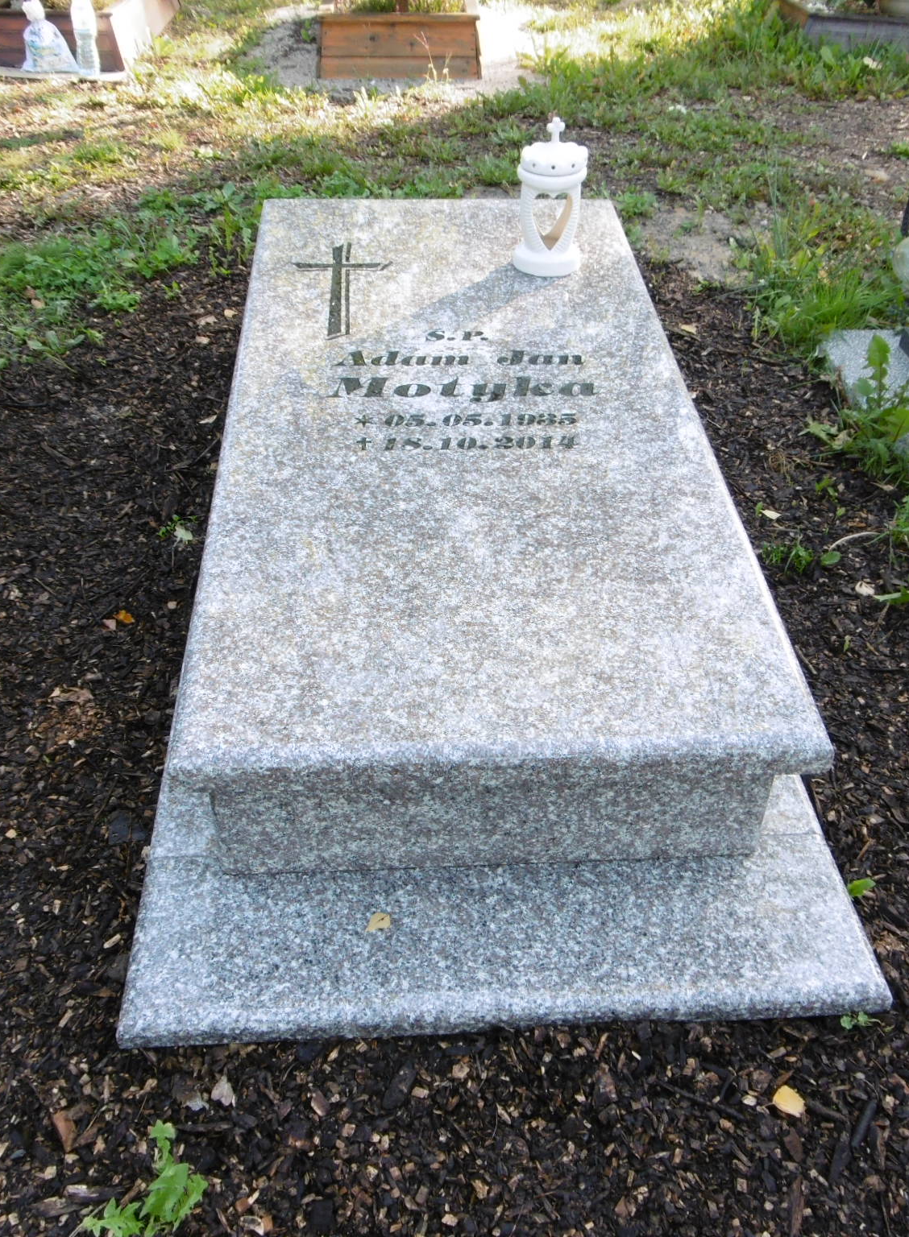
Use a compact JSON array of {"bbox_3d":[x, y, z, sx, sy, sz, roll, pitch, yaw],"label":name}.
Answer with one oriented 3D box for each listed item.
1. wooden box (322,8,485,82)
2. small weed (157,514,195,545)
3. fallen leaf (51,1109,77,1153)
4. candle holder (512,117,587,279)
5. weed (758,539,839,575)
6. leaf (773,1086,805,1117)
[{"bbox_3d":[-0.269,-2.770,5.261,0.697,0.250,1.200,-1,39,-3],"label":"wooden box"},{"bbox_3d":[-0.537,-0.177,2.200,0.075,0.026,0.065,-1,39,-3],"label":"small weed"},{"bbox_3d":[-0.476,0.624,1.394,0.027,0.017,0.052,-20,44,-26],"label":"fallen leaf"},{"bbox_3d":[0.198,-0.852,2.296,0.145,0.287,0.145,-1,39,-3],"label":"candle holder"},{"bbox_3d":[0.718,-0.129,2.392,0.155,0.040,0.085,-1,39,-4],"label":"weed"},{"bbox_3d":[0.388,0.557,1.326,0.038,0.008,0.028,28,46,29],"label":"leaf"}]

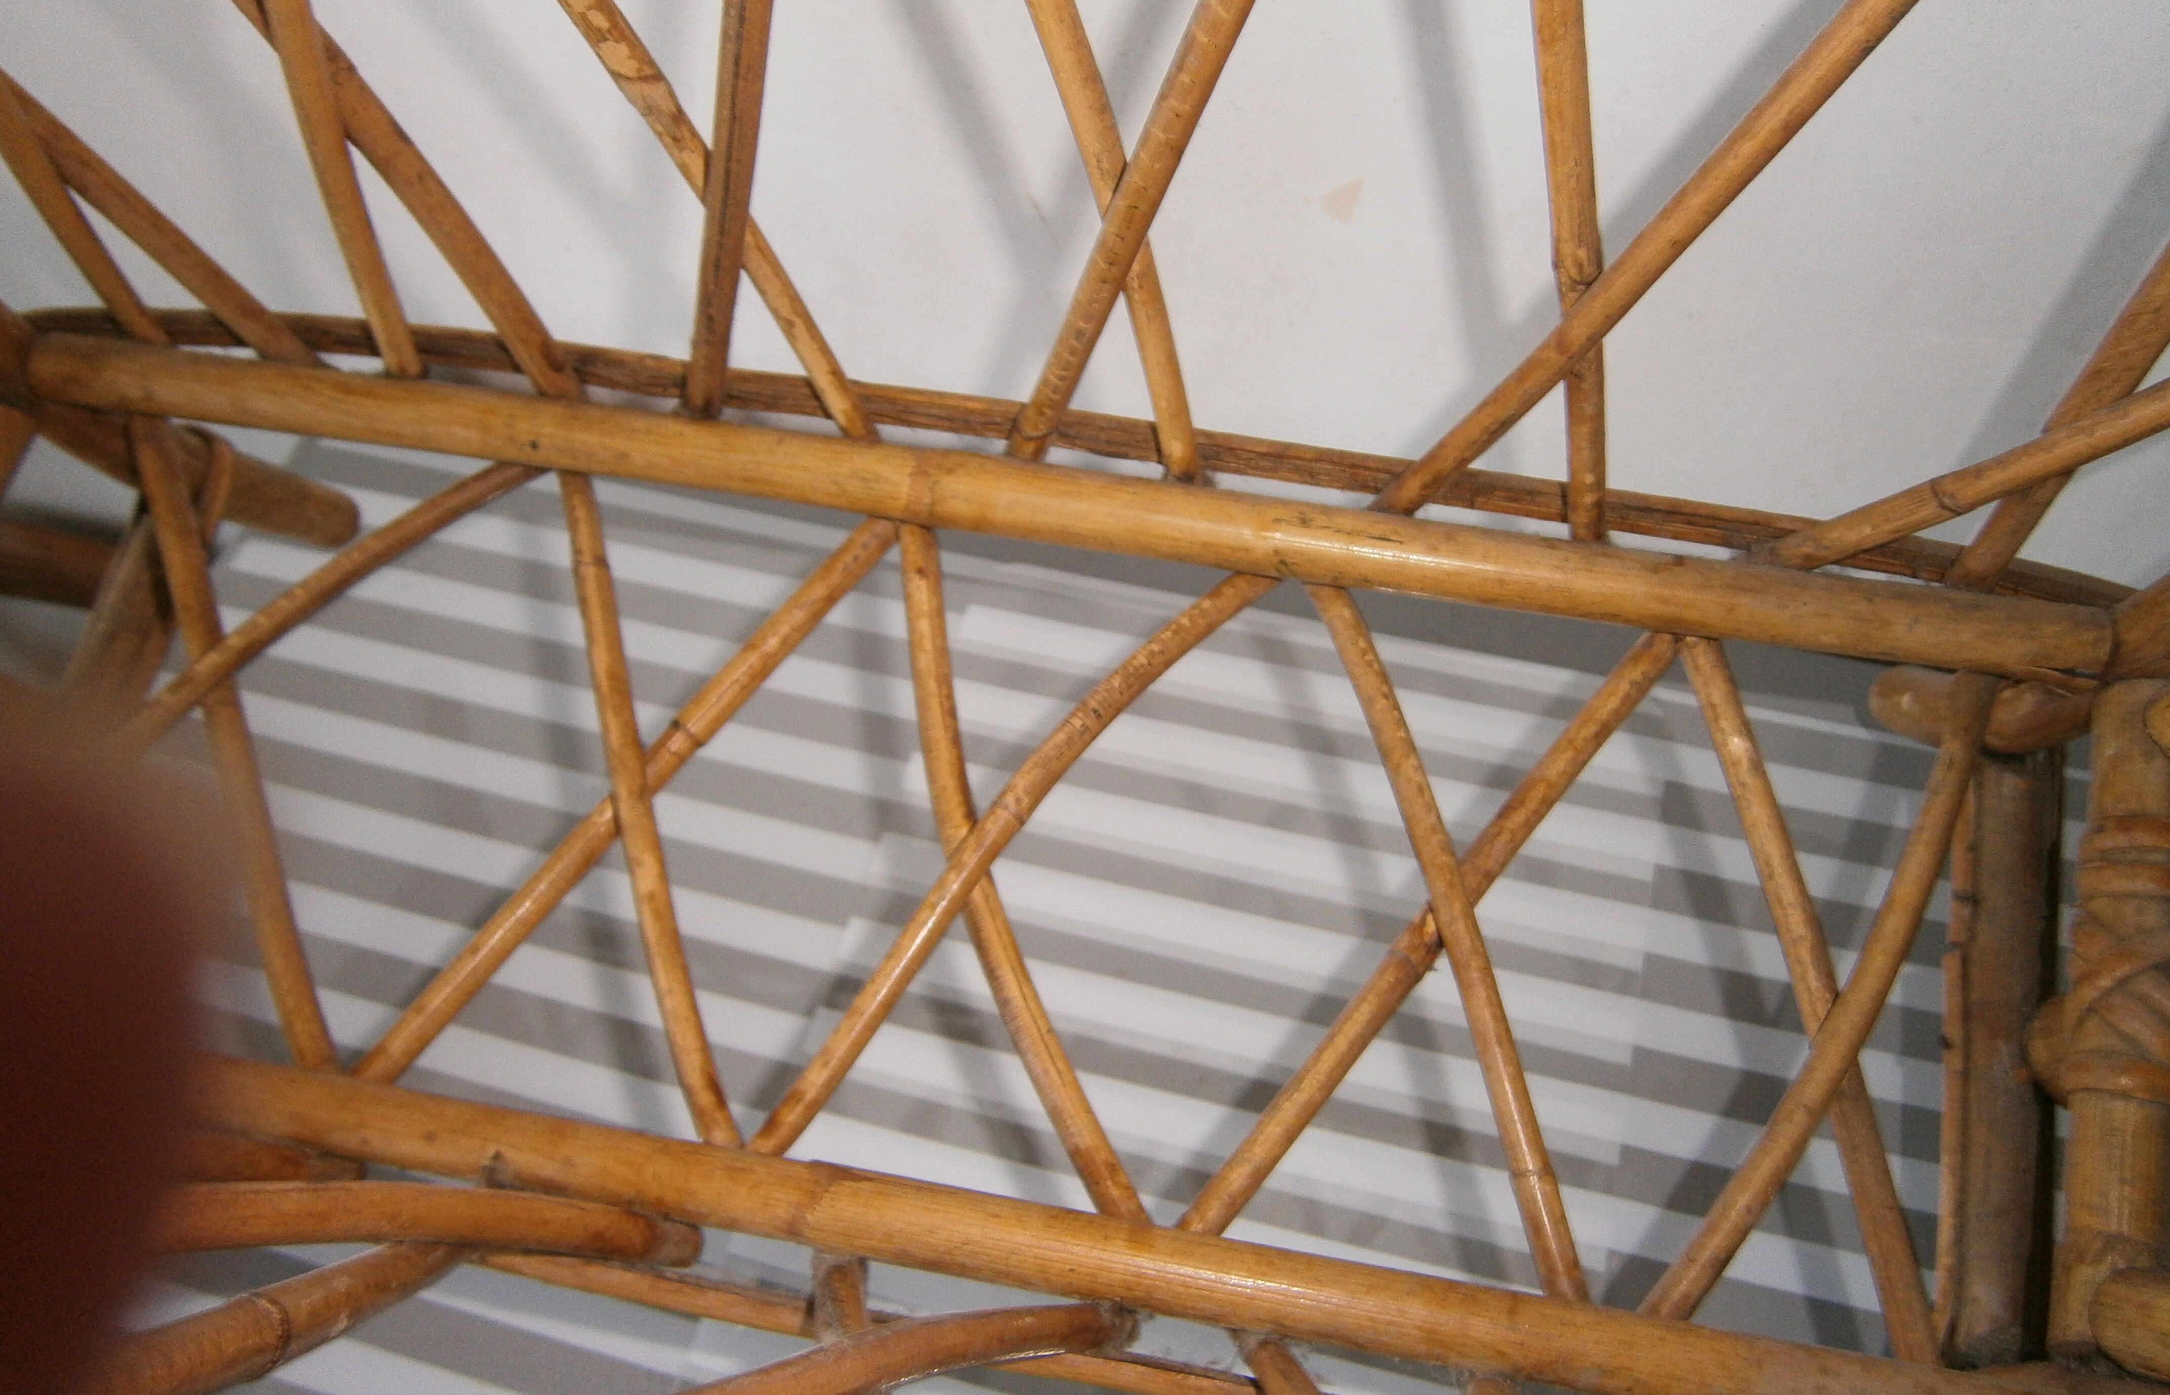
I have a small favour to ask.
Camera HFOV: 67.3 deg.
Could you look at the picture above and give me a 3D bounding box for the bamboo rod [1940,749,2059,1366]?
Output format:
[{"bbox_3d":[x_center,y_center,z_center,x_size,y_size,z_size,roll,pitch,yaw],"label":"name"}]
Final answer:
[{"bbox_3d":[0.318,0.117,0.562,0.033,0.033,0.238,10,71,8],"label":"bamboo rod"}]

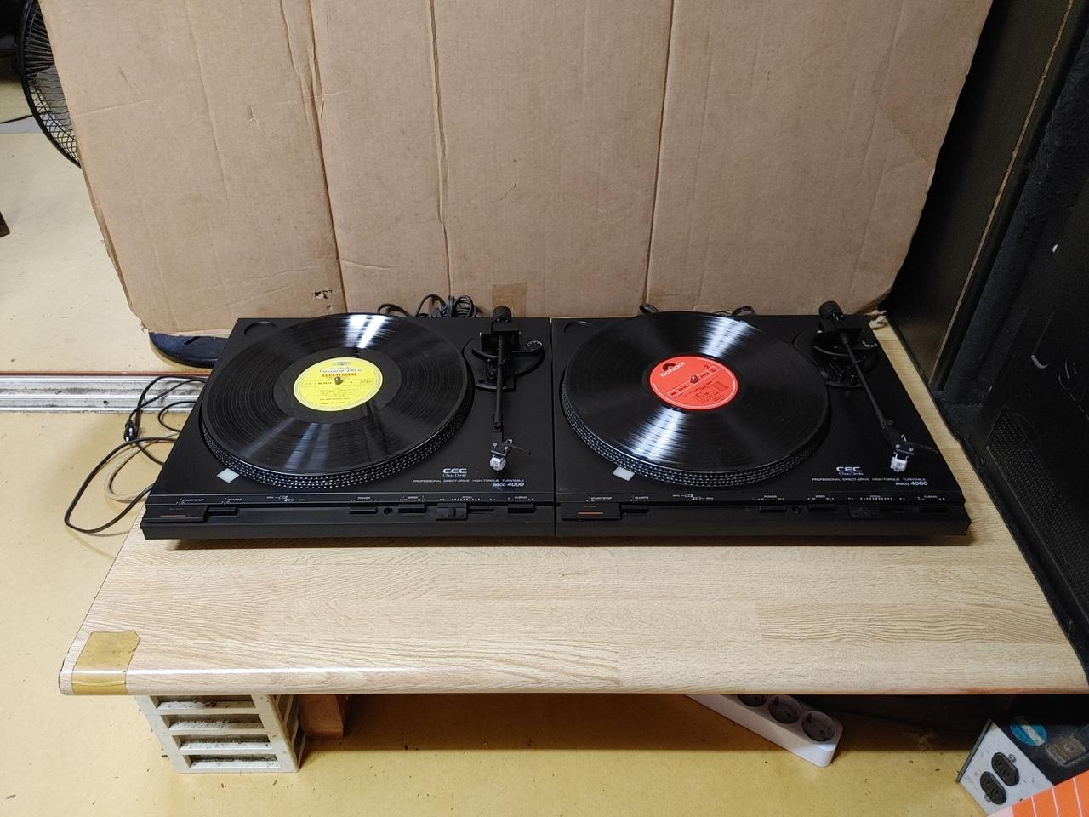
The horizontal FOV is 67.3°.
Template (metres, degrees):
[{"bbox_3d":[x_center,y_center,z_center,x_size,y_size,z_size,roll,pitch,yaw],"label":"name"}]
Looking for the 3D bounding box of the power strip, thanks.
[{"bbox_3d":[0.257,0.383,1.105,0.280,0.041,0.055,23,46,24],"label":"power strip"}]

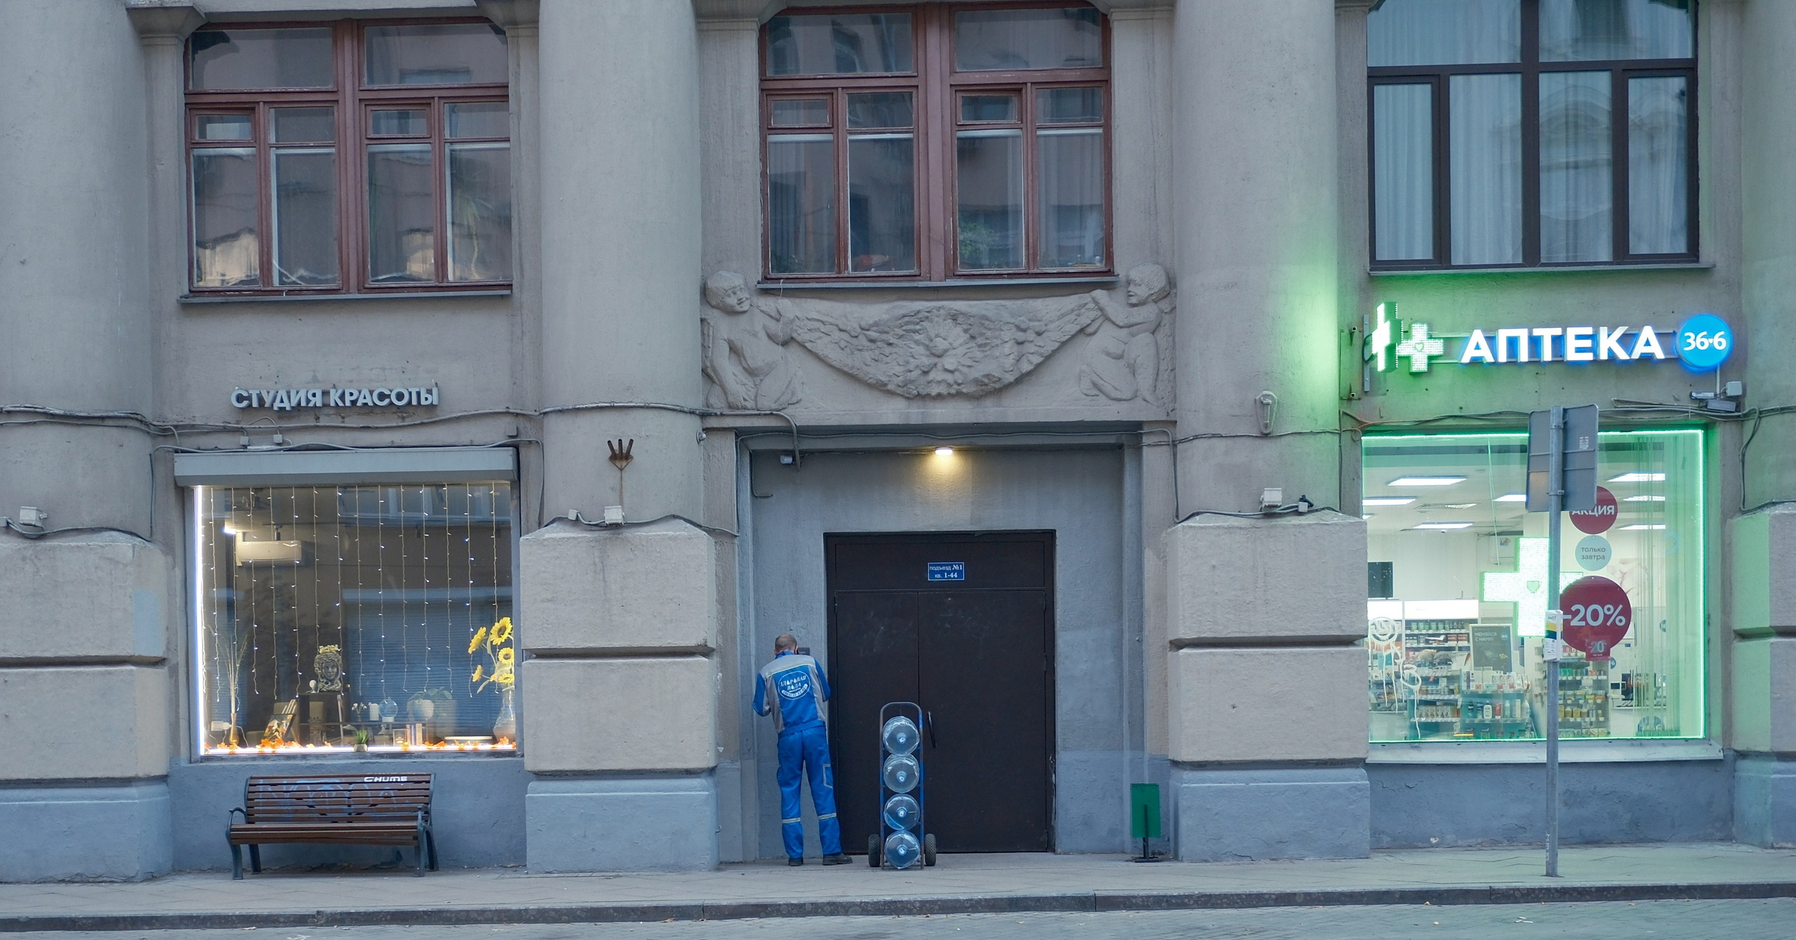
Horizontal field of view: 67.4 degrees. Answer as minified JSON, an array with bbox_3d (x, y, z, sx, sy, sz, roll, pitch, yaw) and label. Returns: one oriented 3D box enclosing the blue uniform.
[{"bbox_3d":[-0.771,2.207,10.420,0.650,1.570,0.450,-1,0,3],"label":"blue uniform"}]

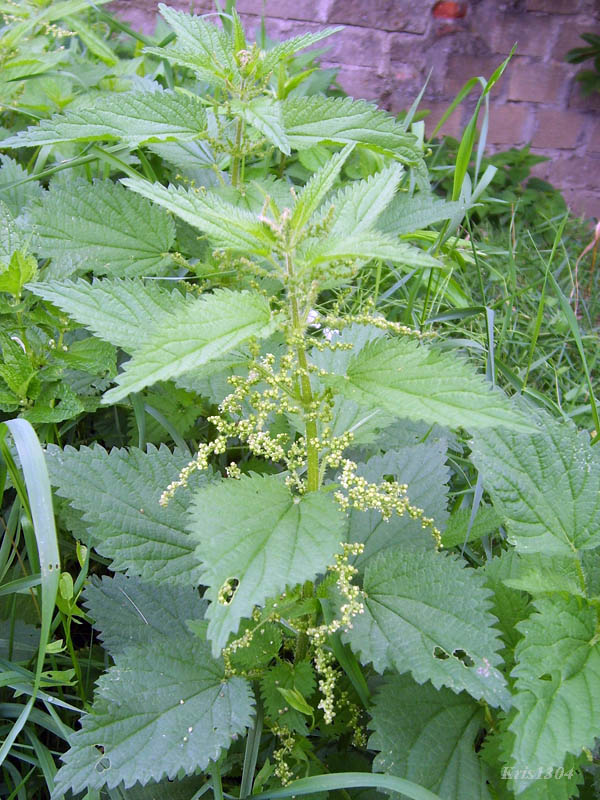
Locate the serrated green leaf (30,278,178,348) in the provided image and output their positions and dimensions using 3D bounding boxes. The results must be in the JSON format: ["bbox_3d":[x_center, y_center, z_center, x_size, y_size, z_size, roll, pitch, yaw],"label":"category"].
[{"bbox_3d":[-0.097,-0.045,0.487,0.145,0.022,0.076,20,52,11],"label":"serrated green leaf"}]

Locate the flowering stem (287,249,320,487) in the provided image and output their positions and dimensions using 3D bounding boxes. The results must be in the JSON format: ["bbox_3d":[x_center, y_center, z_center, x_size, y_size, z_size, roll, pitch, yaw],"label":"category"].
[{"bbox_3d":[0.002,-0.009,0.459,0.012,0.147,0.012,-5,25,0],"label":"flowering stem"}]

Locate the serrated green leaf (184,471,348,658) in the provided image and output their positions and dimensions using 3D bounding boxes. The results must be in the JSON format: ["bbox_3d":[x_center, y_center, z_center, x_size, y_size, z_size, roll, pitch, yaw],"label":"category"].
[{"bbox_3d":[-0.020,0.090,0.447,0.082,0.025,0.109,16,52,20],"label":"serrated green leaf"}]

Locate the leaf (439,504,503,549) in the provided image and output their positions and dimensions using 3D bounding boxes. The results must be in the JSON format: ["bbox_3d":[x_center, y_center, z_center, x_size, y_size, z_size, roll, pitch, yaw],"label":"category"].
[{"bbox_3d":[0.140,0.104,0.655,0.059,0.012,0.045,-15,55,-10],"label":"leaf"}]

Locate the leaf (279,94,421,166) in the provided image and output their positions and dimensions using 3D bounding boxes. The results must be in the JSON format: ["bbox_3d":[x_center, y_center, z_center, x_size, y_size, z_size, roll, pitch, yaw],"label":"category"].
[{"bbox_3d":[0.039,-0.201,0.605,0.107,0.025,0.060,7,62,5],"label":"leaf"}]

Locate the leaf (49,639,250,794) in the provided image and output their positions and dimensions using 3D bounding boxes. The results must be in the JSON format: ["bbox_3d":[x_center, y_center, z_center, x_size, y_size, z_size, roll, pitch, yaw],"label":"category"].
[{"bbox_3d":[-0.097,0.207,0.526,0.133,0.022,0.088,-32,46,-9],"label":"leaf"}]

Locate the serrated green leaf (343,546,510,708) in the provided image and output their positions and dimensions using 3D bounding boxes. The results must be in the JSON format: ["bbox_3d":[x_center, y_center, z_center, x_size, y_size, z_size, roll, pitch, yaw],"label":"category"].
[{"bbox_3d":[0.084,0.143,0.520,0.117,0.022,0.083,34,67,20],"label":"serrated green leaf"}]

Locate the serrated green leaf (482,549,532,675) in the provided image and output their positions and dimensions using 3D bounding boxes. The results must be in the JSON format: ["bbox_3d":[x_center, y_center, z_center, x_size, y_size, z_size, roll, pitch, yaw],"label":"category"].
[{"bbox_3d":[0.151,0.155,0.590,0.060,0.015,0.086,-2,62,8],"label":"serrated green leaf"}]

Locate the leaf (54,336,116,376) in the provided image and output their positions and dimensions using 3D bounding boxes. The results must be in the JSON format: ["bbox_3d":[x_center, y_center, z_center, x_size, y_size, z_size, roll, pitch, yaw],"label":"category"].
[{"bbox_3d":[-0.166,-0.034,0.625,0.052,0.014,0.040,15,54,11],"label":"leaf"}]

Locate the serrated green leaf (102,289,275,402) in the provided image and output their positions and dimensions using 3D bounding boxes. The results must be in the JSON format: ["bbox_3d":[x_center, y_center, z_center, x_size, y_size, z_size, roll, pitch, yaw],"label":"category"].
[{"bbox_3d":[-0.060,-0.030,0.440,0.105,0.018,0.050,-27,56,-22],"label":"serrated green leaf"}]

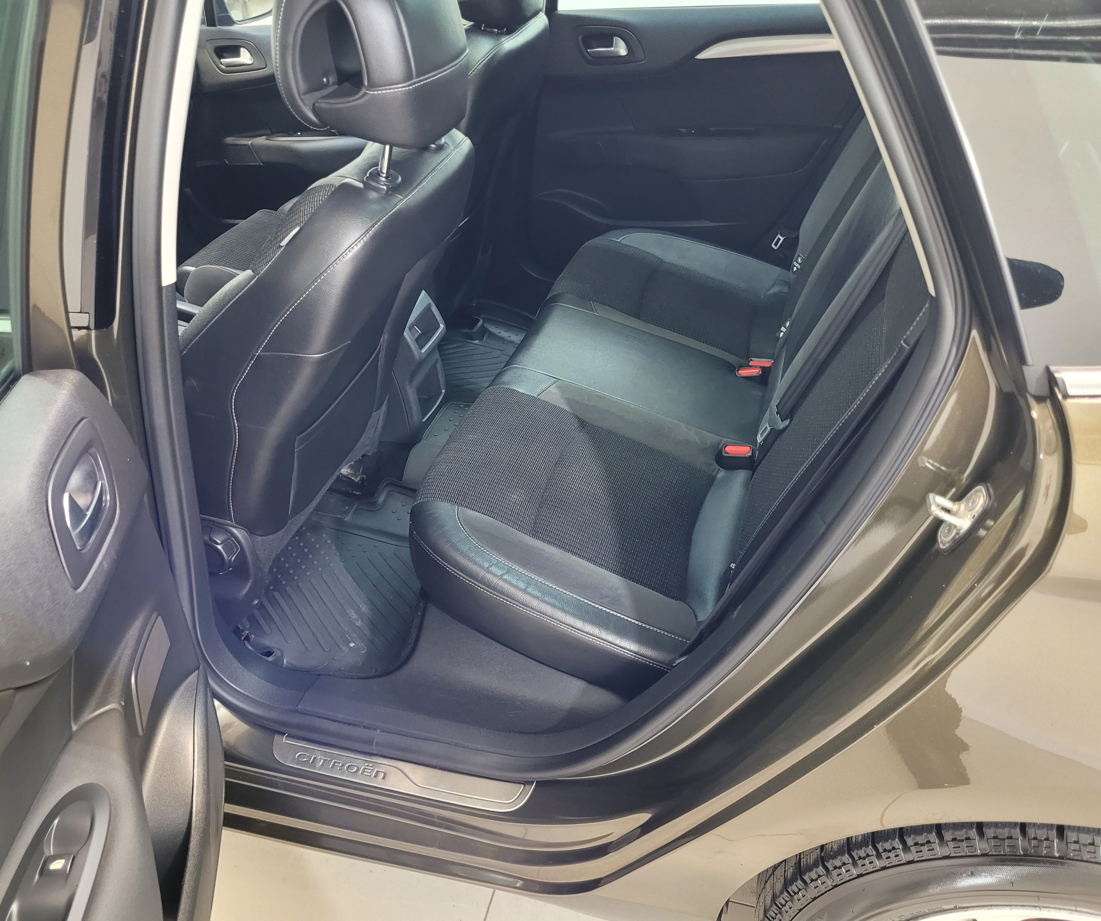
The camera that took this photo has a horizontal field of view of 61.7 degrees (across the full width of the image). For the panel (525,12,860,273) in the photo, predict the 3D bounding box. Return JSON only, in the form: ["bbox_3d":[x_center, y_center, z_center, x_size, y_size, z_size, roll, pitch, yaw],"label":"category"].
[{"bbox_3d":[0.344,-0.687,2.092,0.830,0.620,0.130,8,38,16],"label":"panel"}]

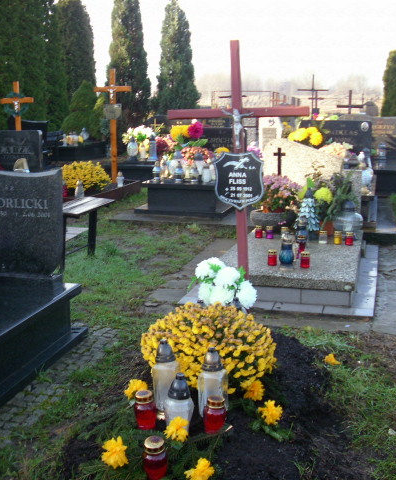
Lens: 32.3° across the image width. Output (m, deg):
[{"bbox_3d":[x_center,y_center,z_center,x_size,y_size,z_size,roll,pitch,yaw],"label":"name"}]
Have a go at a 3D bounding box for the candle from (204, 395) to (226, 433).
[{"bbox_3d":[0.060,0.583,2.291,0.078,0.115,0.078,3,12,15],"label":"candle"}]

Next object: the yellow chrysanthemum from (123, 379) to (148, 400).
[{"bbox_3d":[-0.233,0.557,2.550,0.093,0.070,0.085,-2,12,-6],"label":"yellow chrysanthemum"}]

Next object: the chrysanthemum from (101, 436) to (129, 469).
[{"bbox_3d":[-0.275,0.699,2.250,0.090,0.085,0.080,-2,12,-8],"label":"chrysanthemum"}]

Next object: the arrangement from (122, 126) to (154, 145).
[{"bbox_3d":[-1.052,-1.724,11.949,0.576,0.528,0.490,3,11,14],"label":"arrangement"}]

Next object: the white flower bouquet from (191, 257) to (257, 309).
[{"bbox_3d":[0.134,0.224,3.600,0.340,0.290,0.290,3,11,15],"label":"white flower bouquet"}]

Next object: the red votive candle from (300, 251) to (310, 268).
[{"bbox_3d":[0.806,0.151,5.120,0.069,0.117,0.069,3,11,14],"label":"red votive candle"}]

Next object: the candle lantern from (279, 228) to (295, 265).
[{"bbox_3d":[0.663,0.073,5.095,0.115,0.278,0.115,3,11,14],"label":"candle lantern"}]

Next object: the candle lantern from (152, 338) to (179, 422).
[{"bbox_3d":[-0.117,0.481,2.392,0.093,0.273,0.093,3,12,15],"label":"candle lantern"}]

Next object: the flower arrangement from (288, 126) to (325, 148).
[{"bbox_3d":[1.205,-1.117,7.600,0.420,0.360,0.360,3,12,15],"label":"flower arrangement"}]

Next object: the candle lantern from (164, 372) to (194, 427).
[{"bbox_3d":[-0.060,0.542,2.304,0.100,0.189,0.100,0,12,0],"label":"candle lantern"}]

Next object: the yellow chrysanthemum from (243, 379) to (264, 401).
[{"bbox_3d":[0.213,0.573,2.620,0.085,0.085,0.075,0,11,0],"label":"yellow chrysanthemum"}]

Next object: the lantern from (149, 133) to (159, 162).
[{"bbox_3d":[-0.768,-1.593,11.758,0.160,0.435,0.160,3,11,14],"label":"lantern"}]

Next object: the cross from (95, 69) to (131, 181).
[{"bbox_3d":[-1.425,-1.916,11.400,0.630,1.880,0.110,3,11,15],"label":"cross"}]

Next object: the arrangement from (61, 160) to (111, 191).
[{"bbox_3d":[-1.513,-0.847,9.200,0.680,0.460,0.640,3,12,15],"label":"arrangement"}]

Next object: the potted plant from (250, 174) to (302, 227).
[{"bbox_3d":[0.748,-0.362,6.600,0.480,0.500,0.450,3,12,14],"label":"potted plant"}]

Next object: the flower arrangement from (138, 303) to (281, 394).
[{"bbox_3d":[0.043,0.441,2.780,0.550,0.340,0.530,3,12,14],"label":"flower arrangement"}]

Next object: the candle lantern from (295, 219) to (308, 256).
[{"bbox_3d":[0.897,-0.067,5.846,0.109,0.263,0.109,3,11,14],"label":"candle lantern"}]

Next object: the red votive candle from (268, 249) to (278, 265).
[{"bbox_3d":[0.585,0.138,5.300,0.072,0.125,0.072,3,11,15],"label":"red votive candle"}]

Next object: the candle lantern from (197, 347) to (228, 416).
[{"bbox_3d":[0.052,0.506,2.440,0.110,0.265,0.110,0,12,0],"label":"candle lantern"}]

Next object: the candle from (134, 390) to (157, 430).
[{"bbox_3d":[-0.182,0.592,2.370,0.075,0.130,0.075,0,12,0],"label":"candle"}]

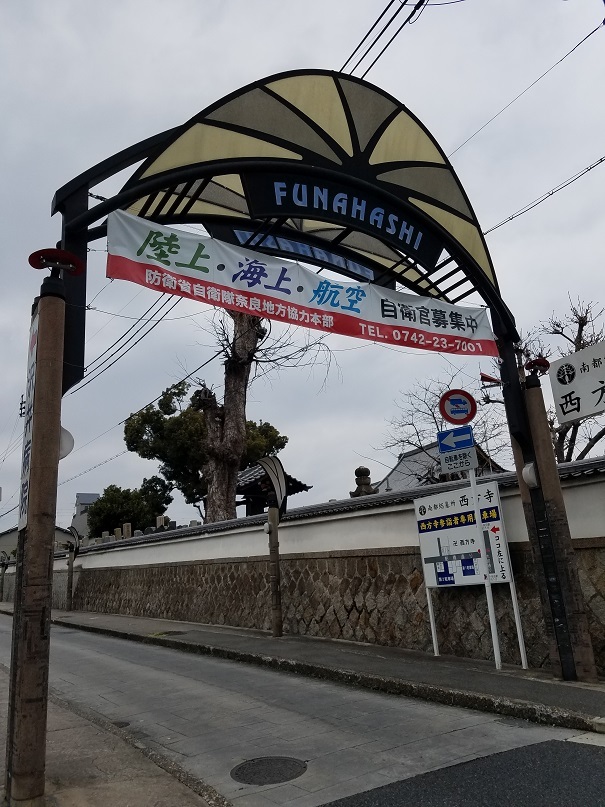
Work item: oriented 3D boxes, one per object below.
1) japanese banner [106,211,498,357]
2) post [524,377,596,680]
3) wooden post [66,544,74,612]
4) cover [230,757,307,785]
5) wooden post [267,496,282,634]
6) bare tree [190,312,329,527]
[{"bbox_3d":[0.392,-1.264,7.161,5.271,0.850,0.100,5,-18,-30],"label":"japanese banner"},{"bbox_3d":[3.358,1.504,7.977,0.260,3.932,0.260,5,-18,-30],"label":"post"},{"bbox_3d":[-11.256,8.436,29.417,0.225,3.110,0.225,5,-18,-30],"label":"wooden post"},{"bbox_3d":[-0.286,3.168,5.195,0.660,0.040,0.660,-3,-15,-2],"label":"cover"},{"bbox_3d":[-0.677,3.809,14.439,0.225,3.276,0.225,-4,-16,-1],"label":"wooden post"},{"bbox_3d":[-1.442,1.044,20.804,4.700,9.800,4.300,-4,-16,0],"label":"bare tree"}]

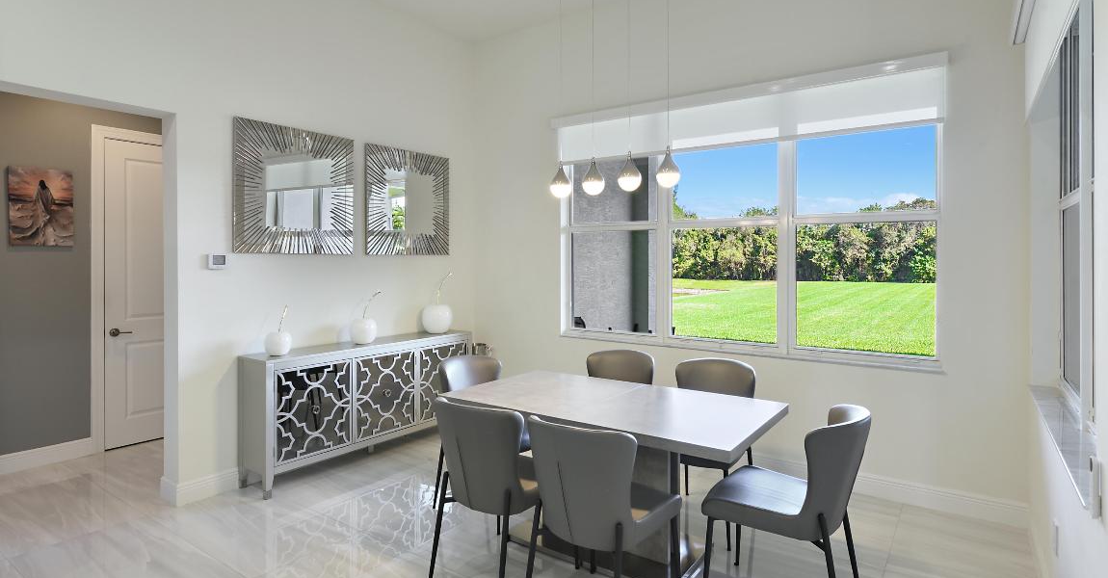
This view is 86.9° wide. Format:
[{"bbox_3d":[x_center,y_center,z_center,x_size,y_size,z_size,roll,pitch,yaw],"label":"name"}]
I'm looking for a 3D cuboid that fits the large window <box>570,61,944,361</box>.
[{"bbox_3d":[1.205,-0.493,4.326,2.800,1.885,0.130,2,3,36],"label":"large window"}]

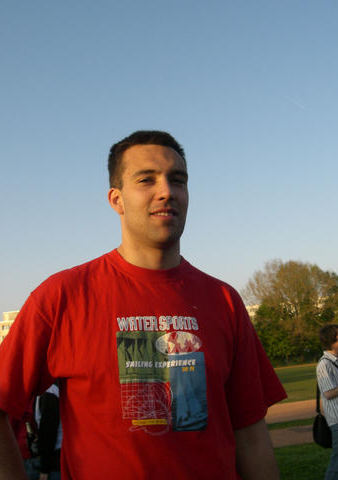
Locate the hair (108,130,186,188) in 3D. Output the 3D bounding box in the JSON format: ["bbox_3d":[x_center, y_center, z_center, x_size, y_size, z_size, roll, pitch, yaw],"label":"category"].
[{"bbox_3d":[-0.045,-0.144,1.145,0.165,0.165,0.195,1,-14,-21],"label":"hair"}]

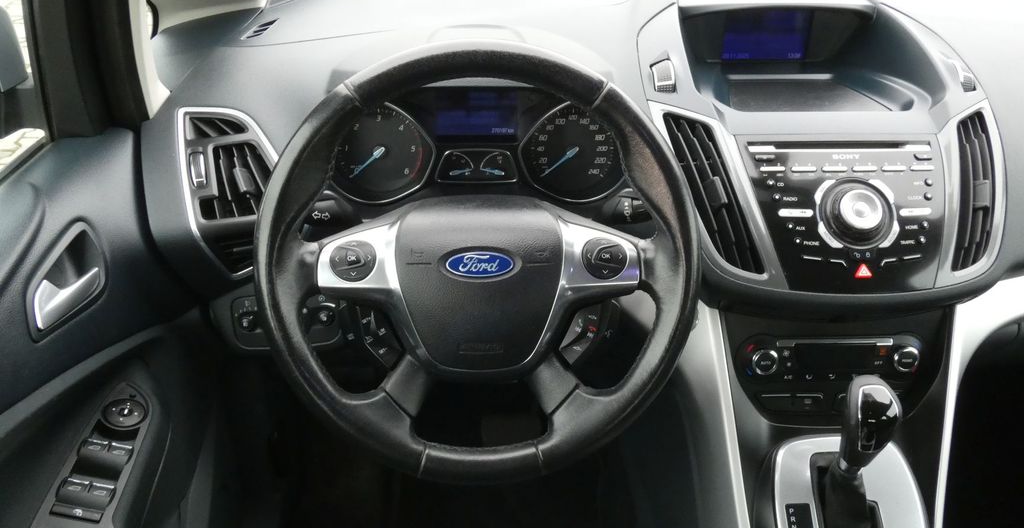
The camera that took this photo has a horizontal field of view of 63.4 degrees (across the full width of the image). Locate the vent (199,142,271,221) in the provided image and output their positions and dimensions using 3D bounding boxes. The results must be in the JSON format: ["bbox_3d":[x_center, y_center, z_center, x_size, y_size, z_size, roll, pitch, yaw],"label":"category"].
[{"bbox_3d":[-0.284,-0.086,0.858,0.083,0.081,0.035,-8,15,-14],"label":"vent"}]

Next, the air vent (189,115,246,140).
[{"bbox_3d":[-0.301,-0.141,0.848,0.060,0.024,0.030,-8,15,-14],"label":"air vent"}]

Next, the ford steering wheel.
[{"bbox_3d":[-0.027,0.002,0.715,0.375,0.375,0.100,0,10,-3],"label":"ford steering wheel"}]

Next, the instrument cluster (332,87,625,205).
[{"bbox_3d":[-0.035,-0.126,0.872,0.308,0.128,0.055,0,13,-3],"label":"instrument cluster"}]

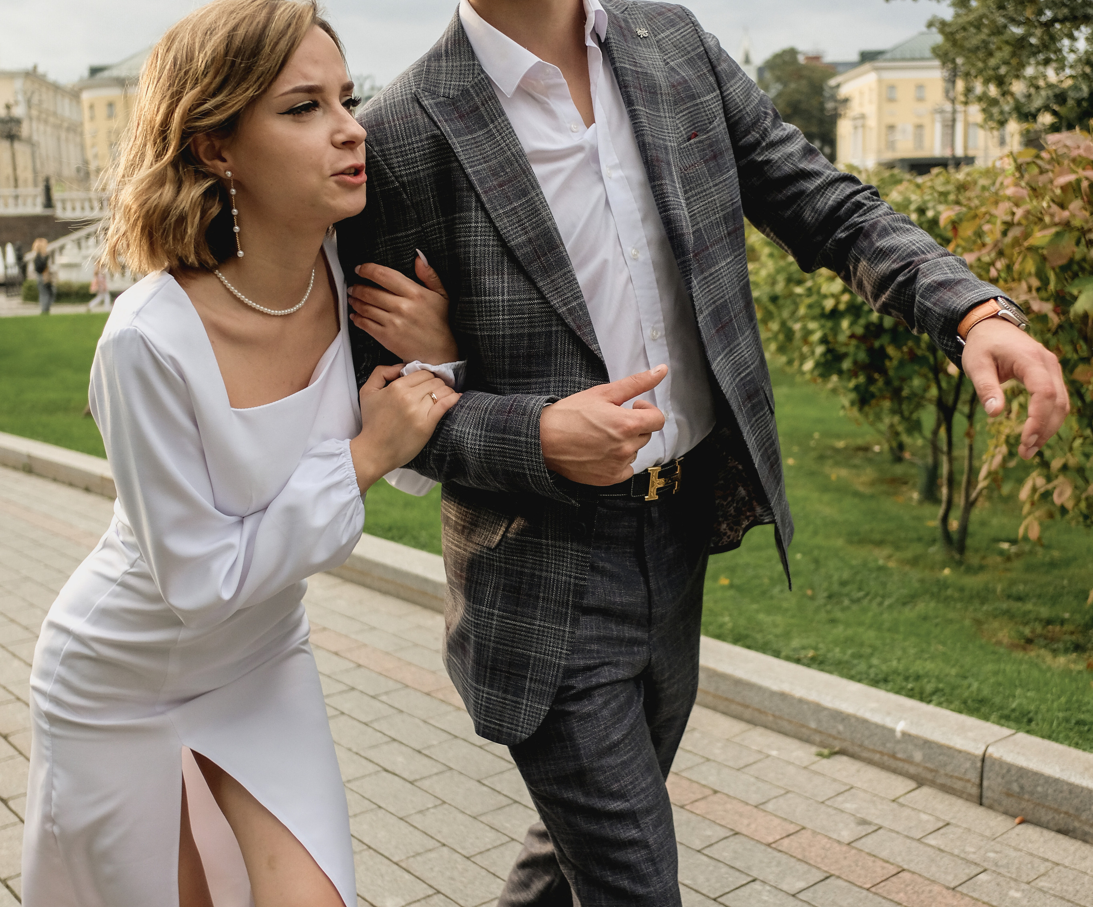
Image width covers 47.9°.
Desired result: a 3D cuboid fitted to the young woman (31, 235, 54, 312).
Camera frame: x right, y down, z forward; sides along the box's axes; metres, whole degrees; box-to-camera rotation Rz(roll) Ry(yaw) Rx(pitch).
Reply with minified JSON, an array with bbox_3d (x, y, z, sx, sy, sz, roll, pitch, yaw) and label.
[{"bbox_3d":[-10.486,-3.680,25.600,0.500,1.660,0.380,-6,10,-24],"label":"young woman"}]

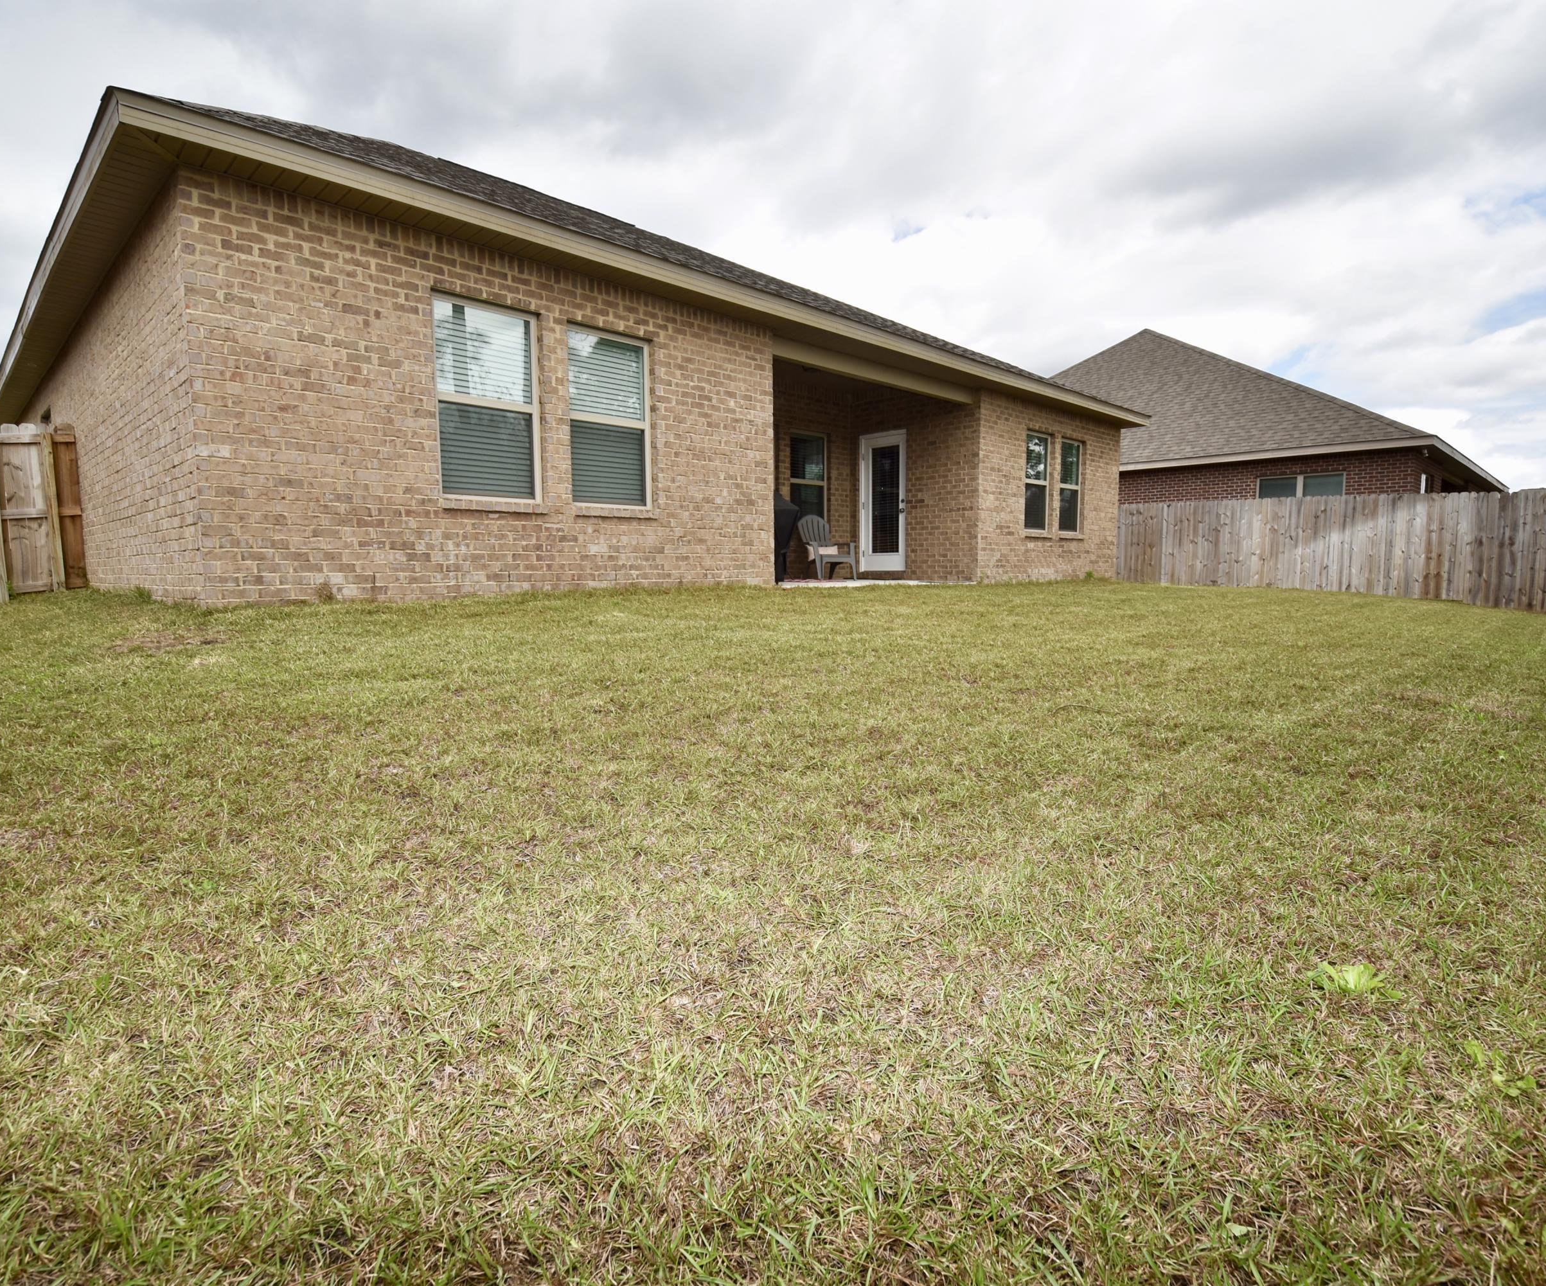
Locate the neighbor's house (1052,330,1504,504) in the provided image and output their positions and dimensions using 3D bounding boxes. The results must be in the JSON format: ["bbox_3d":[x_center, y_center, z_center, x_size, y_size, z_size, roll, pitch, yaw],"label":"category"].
[{"bbox_3d":[14.039,-6.801,29.064,17.500,8.200,17.500,-6,8,-44],"label":"neighbor's house"}]

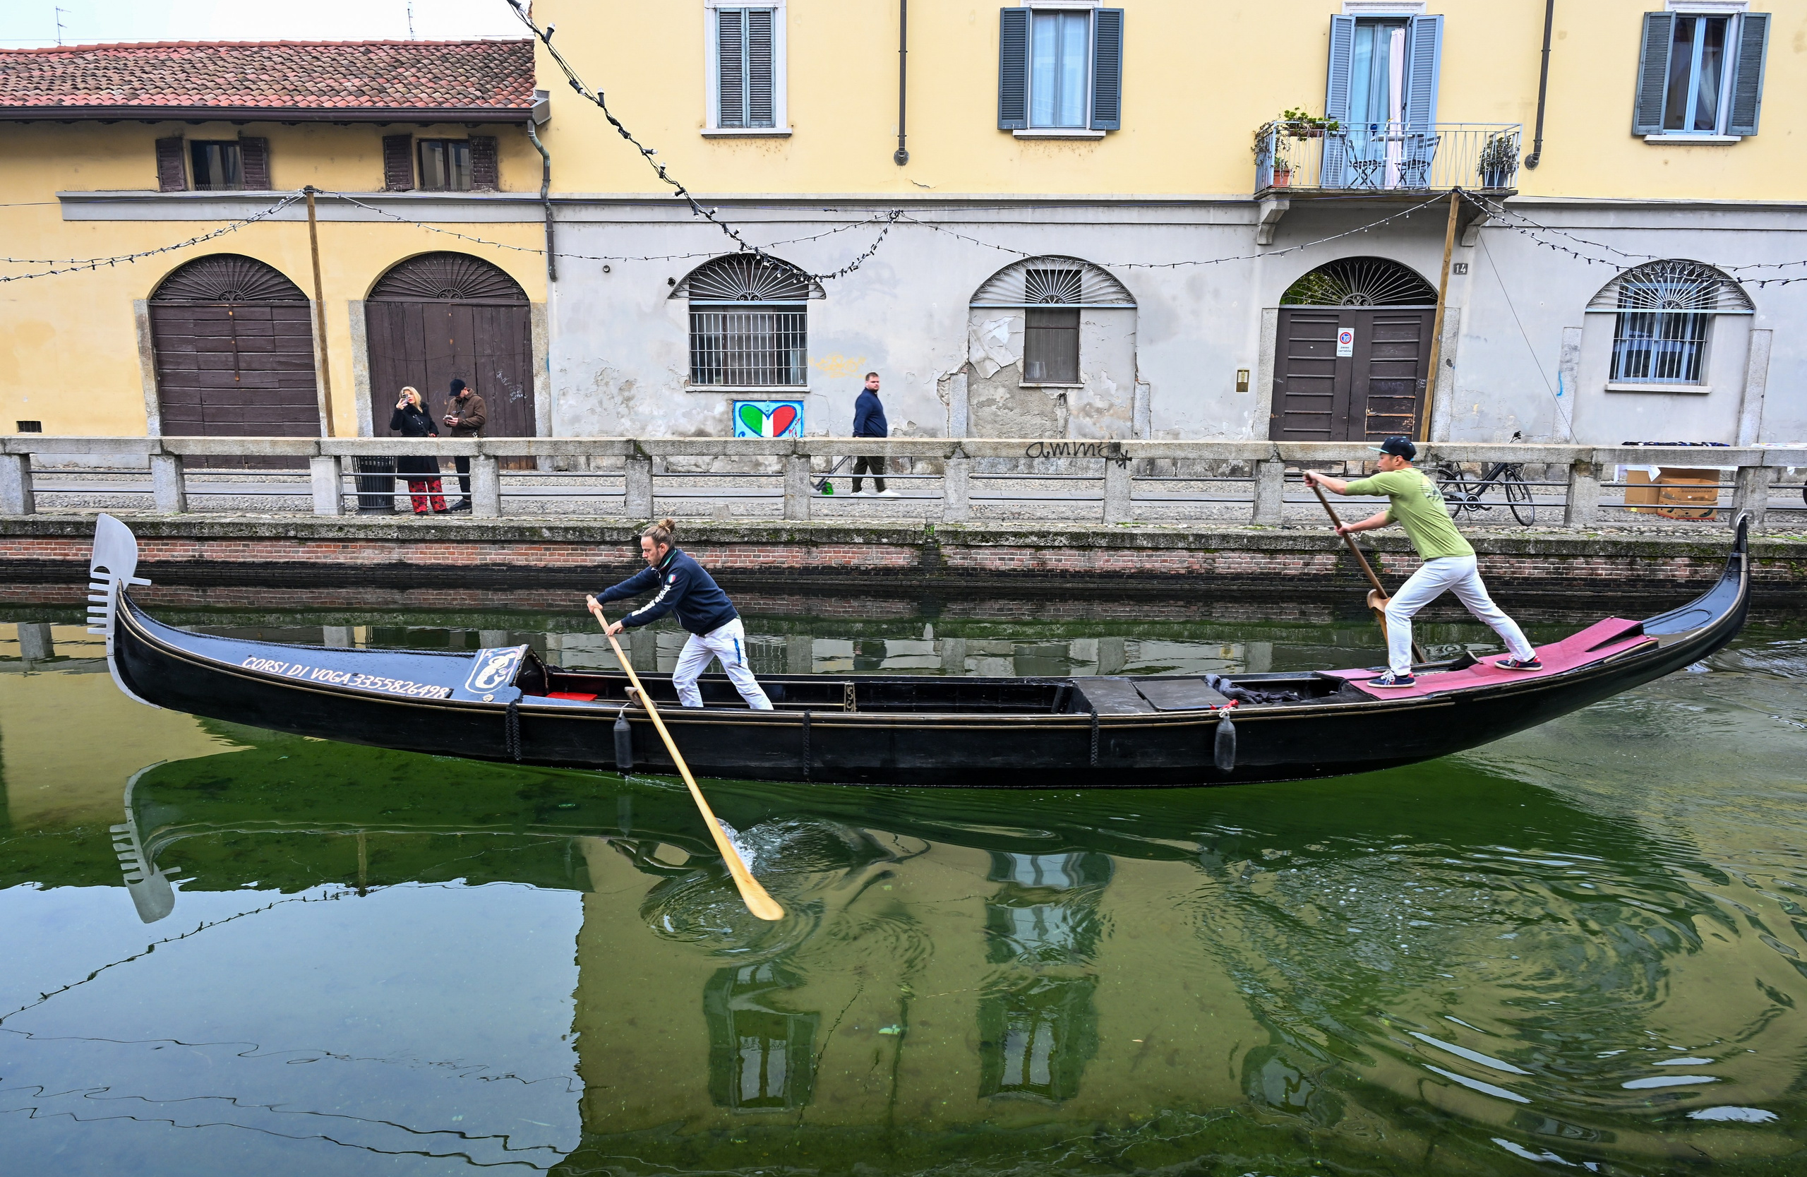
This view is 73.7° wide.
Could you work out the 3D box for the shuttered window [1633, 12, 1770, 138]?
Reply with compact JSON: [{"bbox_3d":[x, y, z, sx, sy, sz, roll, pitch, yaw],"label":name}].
[{"bbox_3d":[12.979,-8.353,19.586,2.026,1.887,0.200,0,10,1],"label":"shuttered window"}]

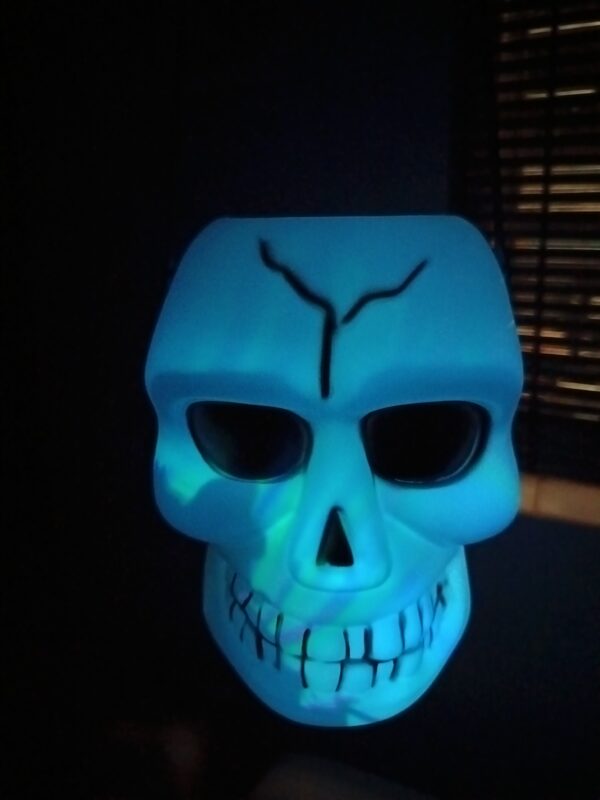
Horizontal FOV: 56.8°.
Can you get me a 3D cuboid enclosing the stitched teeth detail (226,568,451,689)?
[{"bbox_3d":[0.021,0.127,0.305,0.122,0.054,0.040,1,10,3],"label":"stitched teeth detail"}]

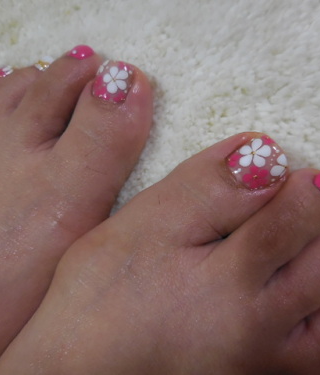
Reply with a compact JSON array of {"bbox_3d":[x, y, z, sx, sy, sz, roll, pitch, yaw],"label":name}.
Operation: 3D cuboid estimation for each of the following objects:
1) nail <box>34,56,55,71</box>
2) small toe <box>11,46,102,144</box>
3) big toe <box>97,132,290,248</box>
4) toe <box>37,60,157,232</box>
[{"bbox_3d":[-0.058,-0.062,0.182,0.009,0.004,0.009,26,36,24],"label":"nail"},{"bbox_3d":[-0.048,-0.045,0.177,0.016,0.018,0.042,26,70,24],"label":"small toe"},{"bbox_3d":[0.016,0.004,0.133,0.053,0.024,0.025,-20,60,1],"label":"big toe"},{"bbox_3d":[-0.023,-0.023,0.158,0.026,0.025,0.063,6,63,16],"label":"toe"}]

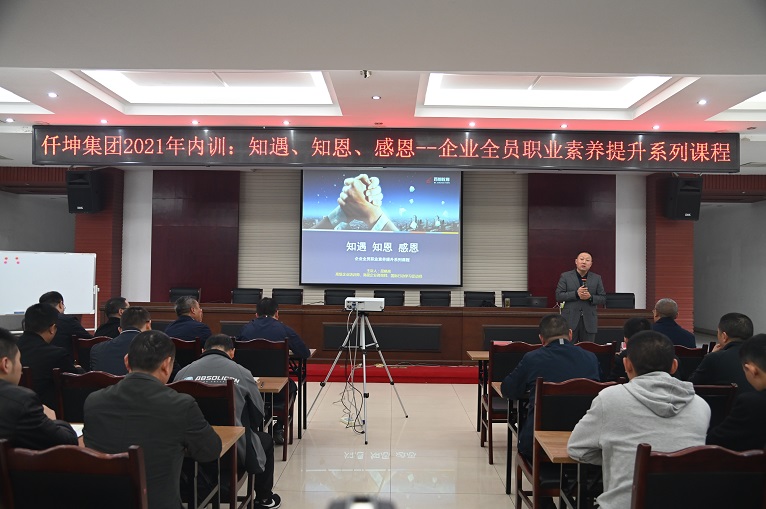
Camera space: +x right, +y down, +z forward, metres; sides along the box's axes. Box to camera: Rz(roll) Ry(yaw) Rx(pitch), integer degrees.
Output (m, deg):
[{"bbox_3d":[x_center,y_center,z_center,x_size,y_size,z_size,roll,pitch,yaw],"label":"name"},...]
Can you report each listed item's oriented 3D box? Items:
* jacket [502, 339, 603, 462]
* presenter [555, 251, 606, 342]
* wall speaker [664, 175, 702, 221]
[{"bbox_3d":[1.001,0.825,3.460,0.560,0.680,0.620,1,-2,1],"label":"jacket"},{"bbox_3d":[2.320,0.855,6.990,0.610,1.780,0.380,0,-2,16],"label":"presenter"},{"bbox_3d":[5.150,-0.952,10.238,0.430,0.710,0.390,1,8,-9],"label":"wall speaker"}]

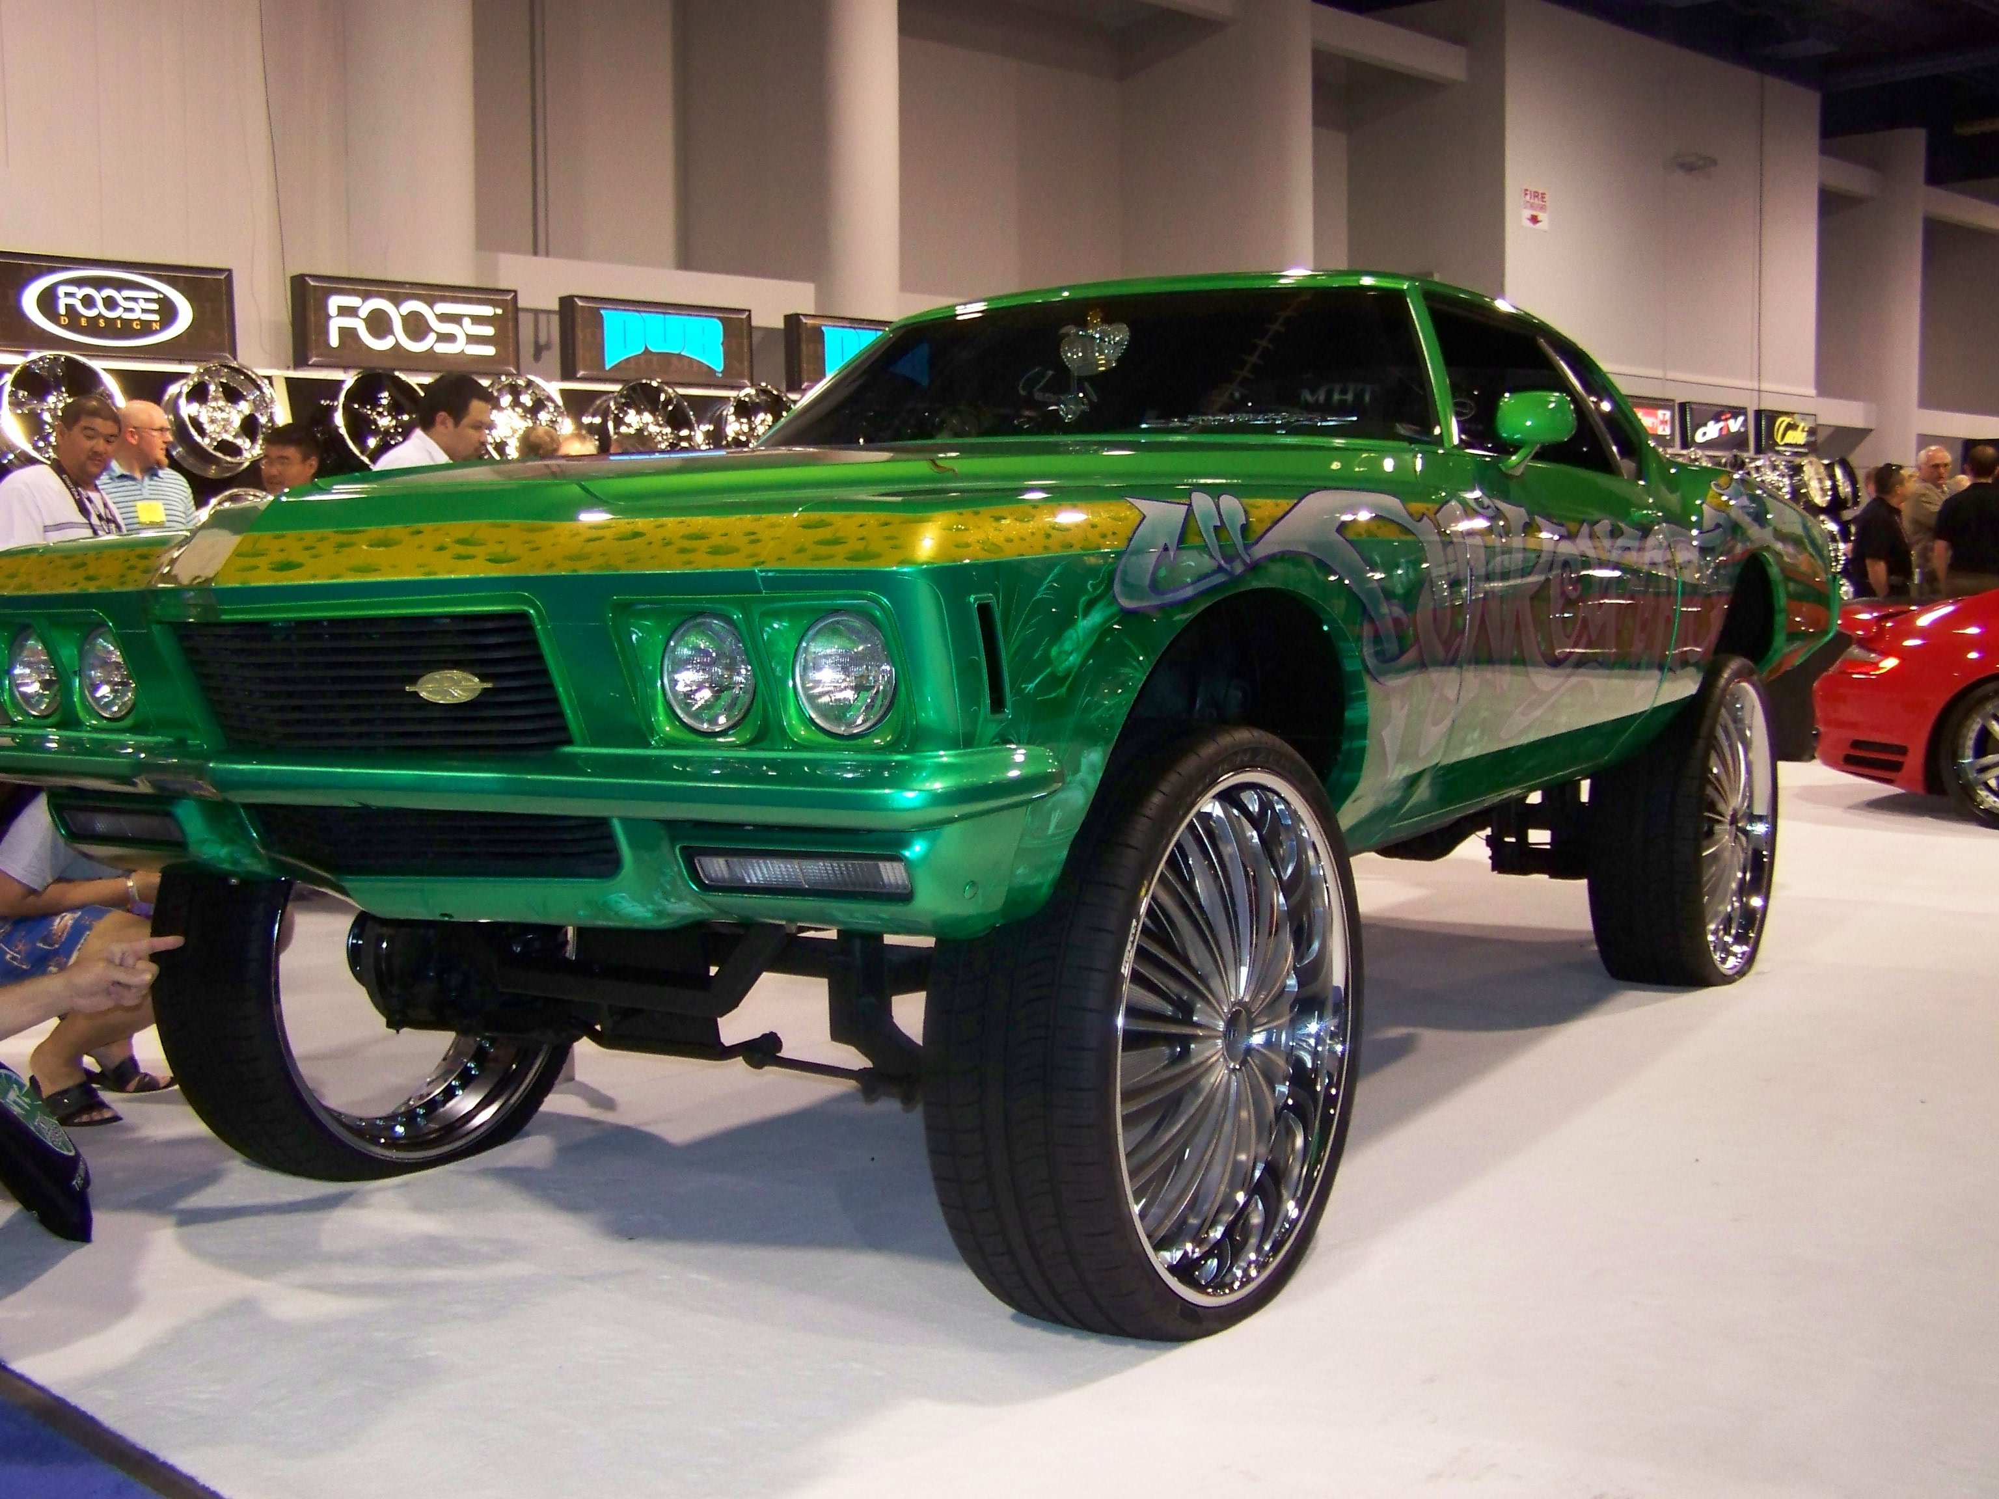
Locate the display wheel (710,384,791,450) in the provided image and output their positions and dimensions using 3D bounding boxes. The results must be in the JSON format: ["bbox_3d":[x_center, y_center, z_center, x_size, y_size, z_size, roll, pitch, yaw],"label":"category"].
[{"bbox_3d":[-1.508,-1.941,13.502,0.552,0.552,0.250,-5,-4,-45],"label":"display wheel"}]

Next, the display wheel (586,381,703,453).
[{"bbox_3d":[-2.095,-1.826,12.921,0.647,0.647,0.250,-5,-4,-45],"label":"display wheel"}]

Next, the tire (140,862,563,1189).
[{"bbox_3d":[-1.154,0.366,4.168,0.300,0.900,0.900,2,5,32],"label":"tire"}]

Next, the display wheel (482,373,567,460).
[{"bbox_3d":[-2.716,-1.785,12.300,0.587,0.587,0.250,-5,-4,-45],"label":"display wheel"}]

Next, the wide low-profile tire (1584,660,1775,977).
[{"bbox_3d":[1.869,0.202,5.964,0.300,0.900,0.900,2,5,32],"label":"wide low-profile tire"}]

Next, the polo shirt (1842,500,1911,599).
[{"bbox_3d":[4.812,-1.028,12.000,0.300,0.700,0.480,-1,4,-9],"label":"polo shirt"}]

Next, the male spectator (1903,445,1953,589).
[{"bbox_3d":[5.137,-0.761,12.100,0.500,1.831,0.330,-3,5,-33],"label":"male spectator"}]

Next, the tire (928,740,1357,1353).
[{"bbox_3d":[0.247,0.417,3.302,0.300,0.900,0.900,2,5,32],"label":"tire"}]

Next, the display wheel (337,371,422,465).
[{"bbox_3d":[-3.331,-1.717,11.688,0.547,0.547,0.250,-5,-4,-45],"label":"display wheel"}]

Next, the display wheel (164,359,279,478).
[{"bbox_3d":[-3.931,-1.665,11.089,0.527,0.527,0.250,-5,-4,-45],"label":"display wheel"}]

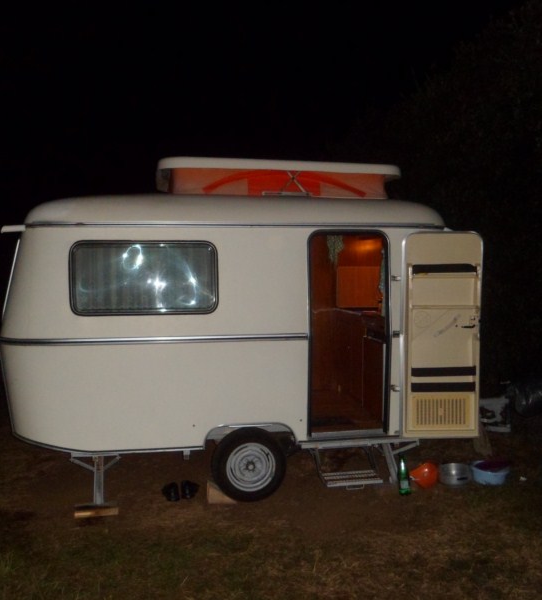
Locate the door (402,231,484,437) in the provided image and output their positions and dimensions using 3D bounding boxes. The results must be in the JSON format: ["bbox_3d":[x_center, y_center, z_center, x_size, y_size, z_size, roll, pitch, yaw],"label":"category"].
[{"bbox_3d":[1.299,0.268,4.593,0.610,1.560,0.100,0,4,-3],"label":"door"}]

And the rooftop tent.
[{"bbox_3d":[-0.028,-0.922,5.145,1.850,0.320,1.260,0,4,-9],"label":"rooftop tent"}]

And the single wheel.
[{"bbox_3d":[-0.178,1.216,4.529,0.560,0.560,0.150,0,4,-9],"label":"single wheel"}]

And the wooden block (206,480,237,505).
[{"bbox_3d":[-0.366,1.412,4.479,0.215,0.170,0.120,0,4,-9],"label":"wooden block"}]

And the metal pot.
[{"bbox_3d":[1.511,1.421,4.904,0.260,0.115,0.260,0,4,0],"label":"metal pot"}]

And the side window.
[{"bbox_3d":[-0.907,-0.158,4.327,1.030,0.535,0.040,0,0,-9],"label":"side window"}]

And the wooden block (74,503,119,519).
[{"bbox_3d":[-1.222,1.484,4.247,0.310,0.050,0.130,0,4,-9],"label":"wooden block"}]

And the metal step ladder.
[{"bbox_3d":[0.695,1.240,4.523,0.800,0.290,0.340,0,4,-9],"label":"metal step ladder"}]

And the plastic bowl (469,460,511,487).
[{"bbox_3d":[1.797,1.413,4.901,0.310,0.135,0.310,0,4,0],"label":"plastic bowl"}]

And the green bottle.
[{"bbox_3d":[1.033,1.345,4.625,0.087,0.297,0.087,0,4,-9],"label":"green bottle"}]

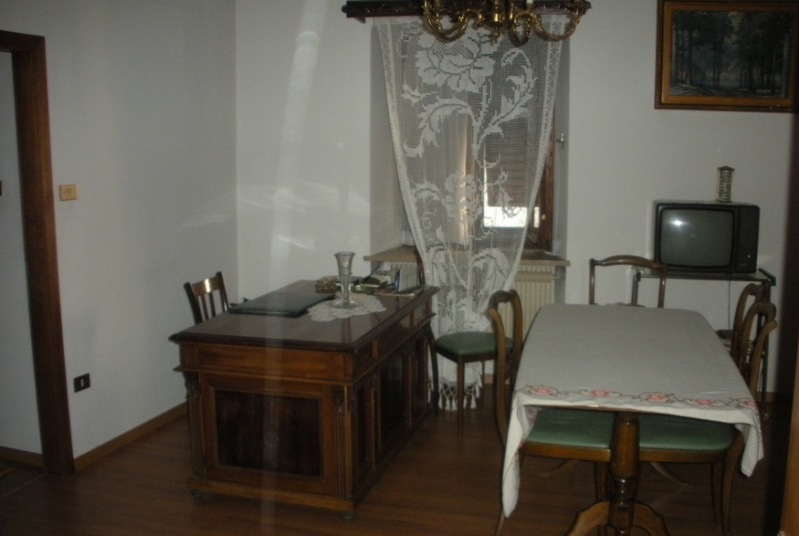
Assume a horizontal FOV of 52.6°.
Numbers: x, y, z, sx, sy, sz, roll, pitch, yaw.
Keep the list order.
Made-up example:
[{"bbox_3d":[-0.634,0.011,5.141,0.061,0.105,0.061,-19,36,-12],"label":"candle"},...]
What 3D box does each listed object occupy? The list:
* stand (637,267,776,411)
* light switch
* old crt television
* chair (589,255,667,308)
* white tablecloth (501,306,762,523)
[{"bbox_3d":[1.806,0.447,4.871,0.740,0.840,0.420,2,9,15],"label":"stand"},{"bbox_3d":[-1.588,-0.362,3.884,0.015,0.080,0.120,3,9,17],"label":"light switch"},{"bbox_3d":[1.806,-0.178,4.814,0.575,0.400,0.370,2,9,15],"label":"old crt television"},{"bbox_3d":[1.282,0.439,4.657,0.450,0.930,0.500,3,10,23],"label":"chair"},{"bbox_3d":[0.952,0.540,3.430,0.820,0.445,1.580,2,9,14],"label":"white tablecloth"}]

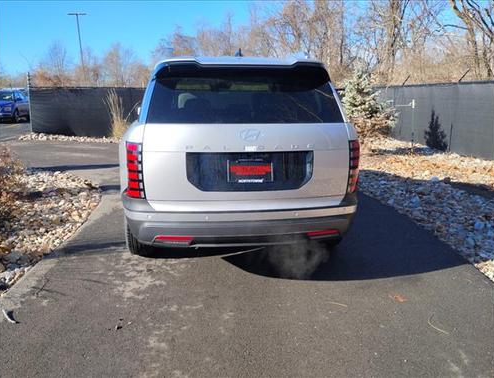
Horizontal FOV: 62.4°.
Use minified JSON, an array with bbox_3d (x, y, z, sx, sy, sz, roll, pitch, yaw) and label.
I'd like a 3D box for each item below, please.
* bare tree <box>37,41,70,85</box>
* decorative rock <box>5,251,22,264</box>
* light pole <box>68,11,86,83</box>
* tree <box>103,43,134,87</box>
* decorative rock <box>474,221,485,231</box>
[{"bbox_3d":[-22.800,-13.900,48.000,4.300,6.700,4.100,0,14,0],"label":"bare tree"},{"bbox_3d":[-1.960,0.570,3.420,0.130,0.100,0.120,0,14,0],"label":"decorative rock"},{"bbox_3d":[-16.200,-12.800,40.000,1.800,8.400,0.400,0,14,0],"label":"light pole"},{"bbox_3d":[-15.000,-13.800,48.000,3.900,6.500,3.800,0,14,0],"label":"tree"},{"bbox_3d":[2.330,0.367,4.100,0.120,0.090,0.110,0,14,0],"label":"decorative rock"}]

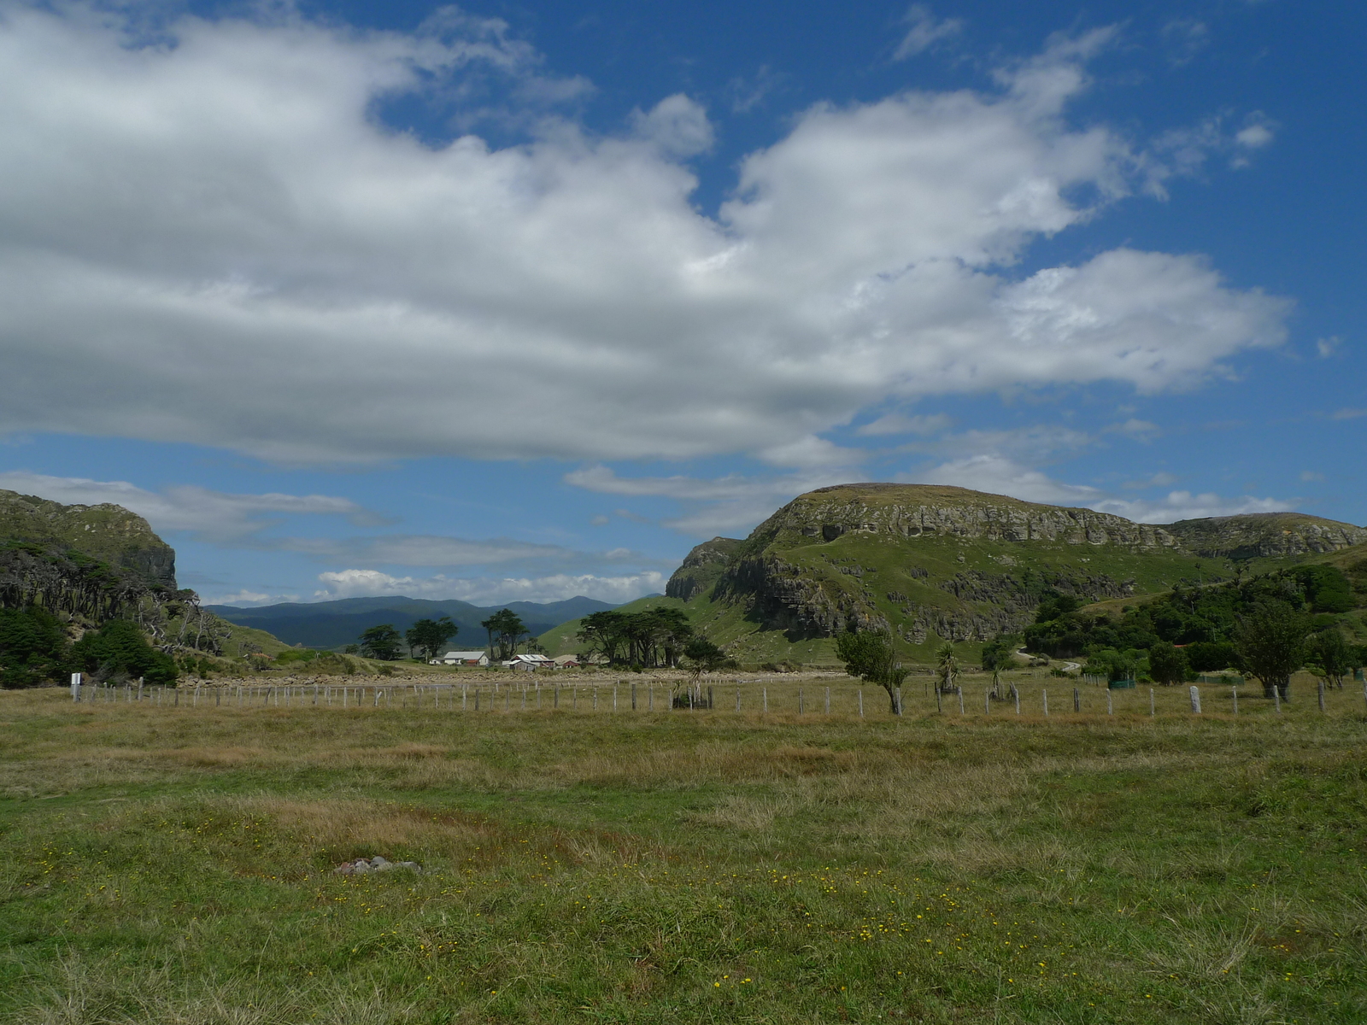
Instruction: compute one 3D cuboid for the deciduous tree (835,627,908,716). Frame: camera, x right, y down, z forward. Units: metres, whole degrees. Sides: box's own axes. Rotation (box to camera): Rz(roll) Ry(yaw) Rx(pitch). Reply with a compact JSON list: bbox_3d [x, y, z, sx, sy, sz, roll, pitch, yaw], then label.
[{"bbox_3d":[7.139,6.024,36.000,2.750,3.200,2.500,-2,-10,11],"label":"deciduous tree"}]

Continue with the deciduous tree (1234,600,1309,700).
[{"bbox_3d":[31.634,7.384,51.000,3.700,5.300,3.600,-6,-11,31],"label":"deciduous tree"}]

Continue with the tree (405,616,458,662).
[{"bbox_3d":[-90.411,45.397,340.000,18.000,16.500,16.000,3,-10,-15],"label":"tree"}]

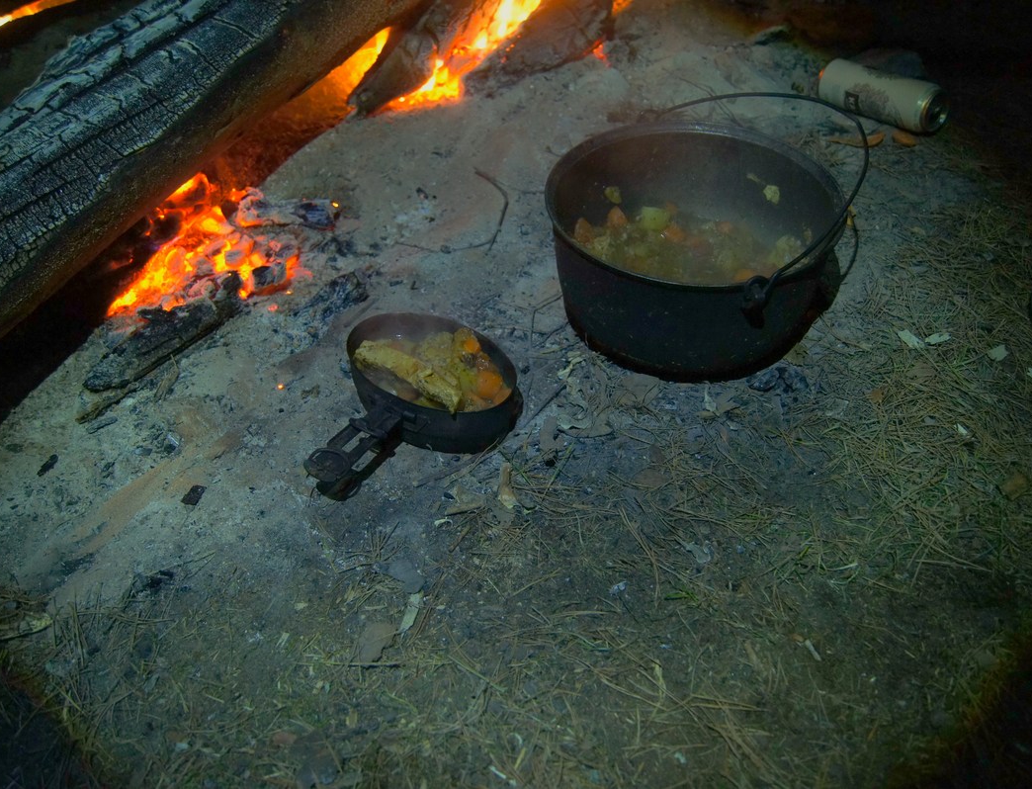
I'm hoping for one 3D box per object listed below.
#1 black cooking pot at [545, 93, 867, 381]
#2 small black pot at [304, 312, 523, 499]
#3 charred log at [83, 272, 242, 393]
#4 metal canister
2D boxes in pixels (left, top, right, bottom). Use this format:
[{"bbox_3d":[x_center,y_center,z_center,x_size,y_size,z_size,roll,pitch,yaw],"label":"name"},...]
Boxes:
[{"bbox_3d":[0.180,-0.152,0.939,0.302,0.137,0.302,0,45,0],"label":"black cooking pot"},{"bbox_3d":[-0.110,0.017,0.825,0.184,0.063,0.209,26,51,24],"label":"small black pot"},{"bbox_3d":[-0.367,-0.063,0.929,0.047,0.032,0.197,29,52,26],"label":"charred log"},{"bbox_3d":[0.498,-0.408,1.215,0.066,0.066,0.168,-25,41,-22],"label":"metal canister"}]

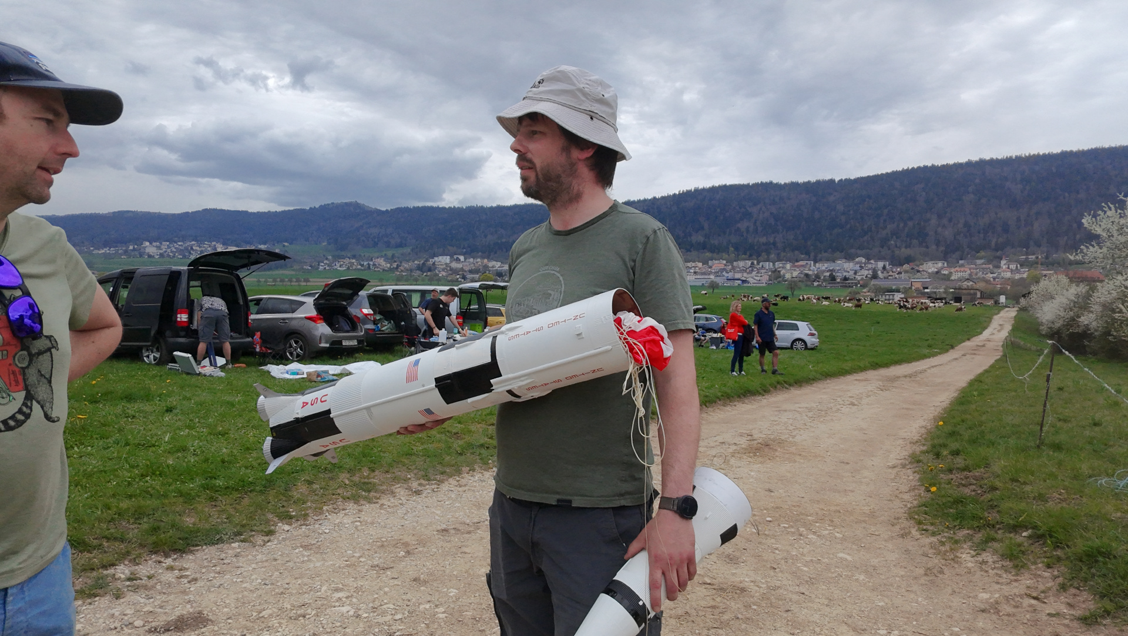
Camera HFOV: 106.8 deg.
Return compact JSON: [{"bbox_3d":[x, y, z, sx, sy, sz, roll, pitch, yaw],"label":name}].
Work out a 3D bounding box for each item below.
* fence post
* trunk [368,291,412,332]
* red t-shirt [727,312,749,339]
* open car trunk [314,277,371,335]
[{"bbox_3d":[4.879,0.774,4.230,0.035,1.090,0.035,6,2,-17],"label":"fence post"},{"bbox_3d":[-4.830,-0.160,11.600,0.600,1.100,1.150,1,2,14],"label":"trunk"},{"bbox_3d":[3.980,0.172,9.600,0.330,0.590,0.430,2,3,37],"label":"red t-shirt"},{"bbox_3d":[-4.940,-0.265,9.350,0.620,1.220,1.150,0,2,12],"label":"open car trunk"}]

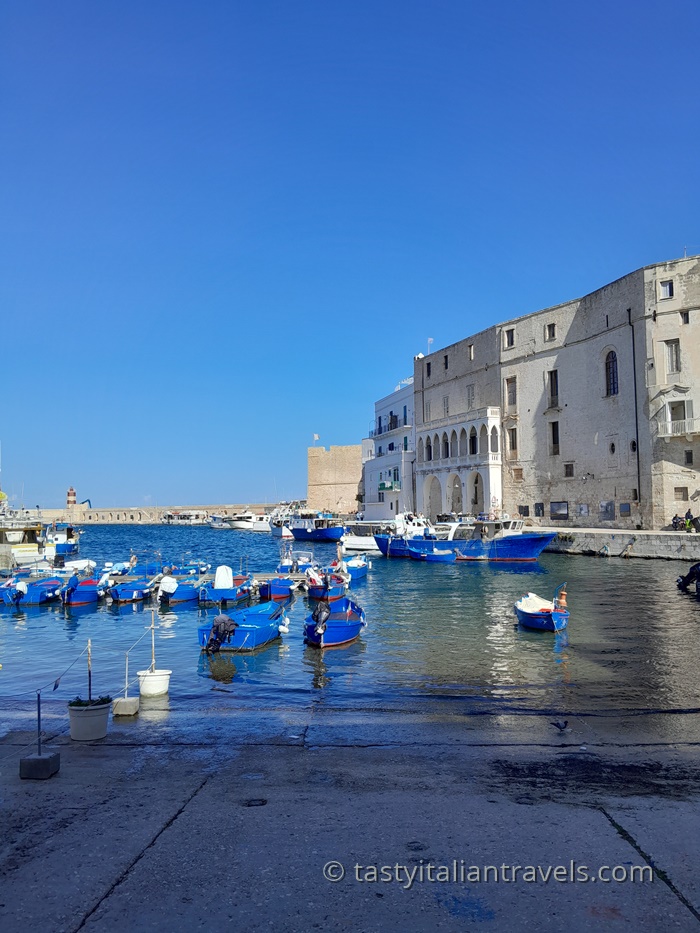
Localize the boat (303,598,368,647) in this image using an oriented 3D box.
[{"bbox_3d":[-0.381,3.794,17.858,1.550,1.000,4.200,-1,-4,8],"label":"boat"}]

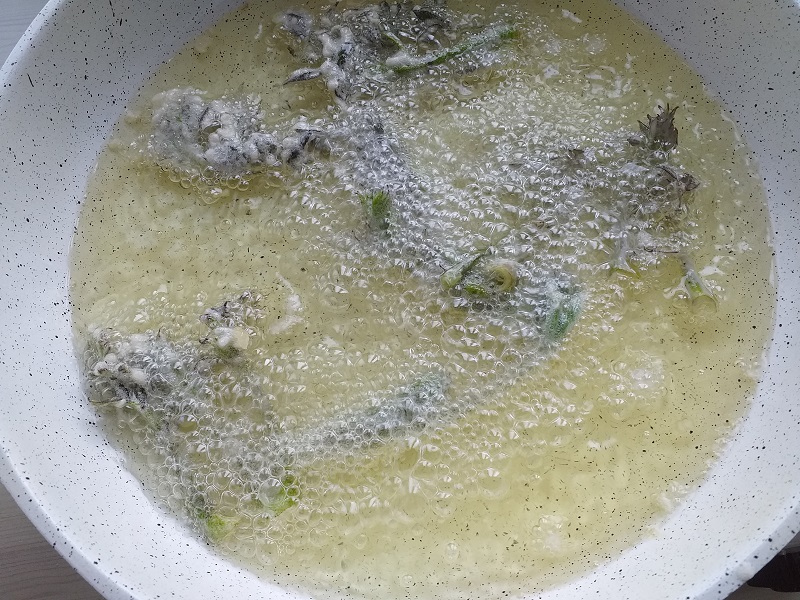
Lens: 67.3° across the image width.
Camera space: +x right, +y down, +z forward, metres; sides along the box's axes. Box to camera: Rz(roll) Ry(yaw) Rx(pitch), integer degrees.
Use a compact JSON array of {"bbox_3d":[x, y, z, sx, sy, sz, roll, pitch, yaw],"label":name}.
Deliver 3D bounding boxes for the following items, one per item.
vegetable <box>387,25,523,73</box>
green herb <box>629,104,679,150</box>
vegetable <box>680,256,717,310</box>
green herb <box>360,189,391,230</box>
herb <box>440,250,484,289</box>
[{"bbox_3d":[0.023,-0.109,0.260,0.058,0.010,0.011,-14,72,-1],"label":"vegetable"},{"bbox_3d":[0.101,-0.070,0.241,0.018,0.012,0.015,1,73,4],"label":"green herb"},{"bbox_3d":[0.111,-0.006,0.224,0.011,0.008,0.019,-13,72,-1],"label":"vegetable"},{"bbox_3d":[-0.010,-0.036,0.241,0.010,0.008,0.018,-16,72,-2],"label":"green herb"},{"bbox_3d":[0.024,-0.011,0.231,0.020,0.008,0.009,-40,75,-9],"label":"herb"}]

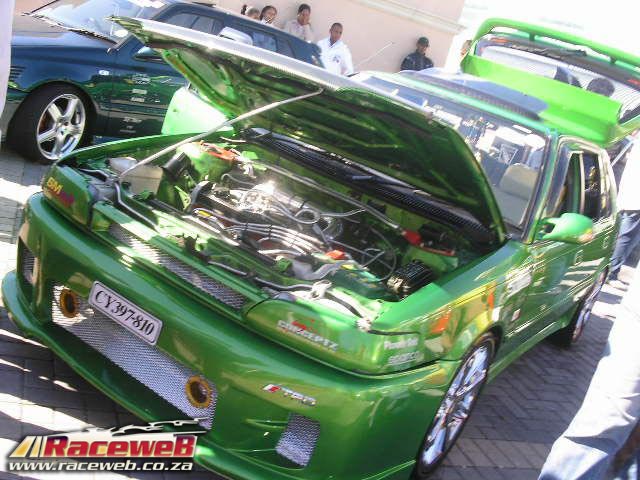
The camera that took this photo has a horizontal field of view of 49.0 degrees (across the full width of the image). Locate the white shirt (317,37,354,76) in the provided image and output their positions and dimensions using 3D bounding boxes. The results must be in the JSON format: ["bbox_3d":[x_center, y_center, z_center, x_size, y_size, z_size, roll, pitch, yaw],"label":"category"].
[{"bbox_3d":[0.030,-1.939,8.253,0.540,0.720,0.300,16,14,0],"label":"white shirt"}]

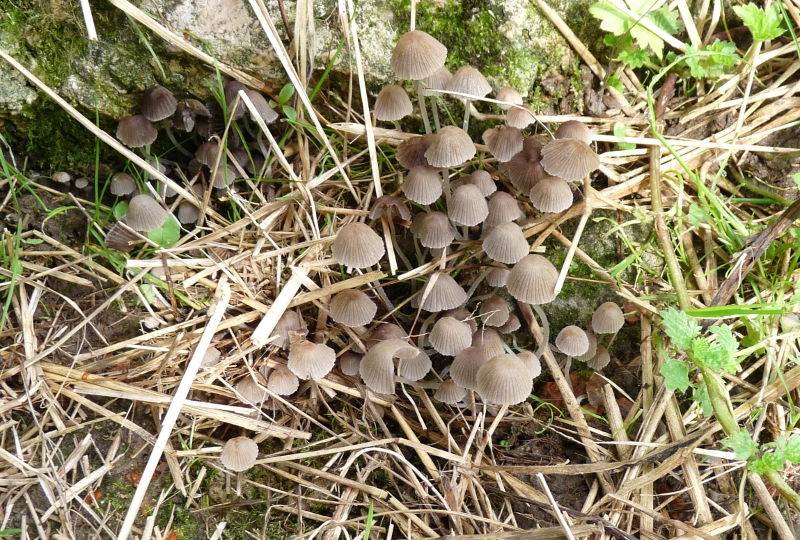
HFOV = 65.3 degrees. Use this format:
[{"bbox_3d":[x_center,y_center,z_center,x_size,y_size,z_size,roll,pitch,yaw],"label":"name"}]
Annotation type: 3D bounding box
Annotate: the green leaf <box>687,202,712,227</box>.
[{"bbox_3d":[0.178,-0.033,0.370,0.014,0.004,0.015,11,75,18],"label":"green leaf"}]

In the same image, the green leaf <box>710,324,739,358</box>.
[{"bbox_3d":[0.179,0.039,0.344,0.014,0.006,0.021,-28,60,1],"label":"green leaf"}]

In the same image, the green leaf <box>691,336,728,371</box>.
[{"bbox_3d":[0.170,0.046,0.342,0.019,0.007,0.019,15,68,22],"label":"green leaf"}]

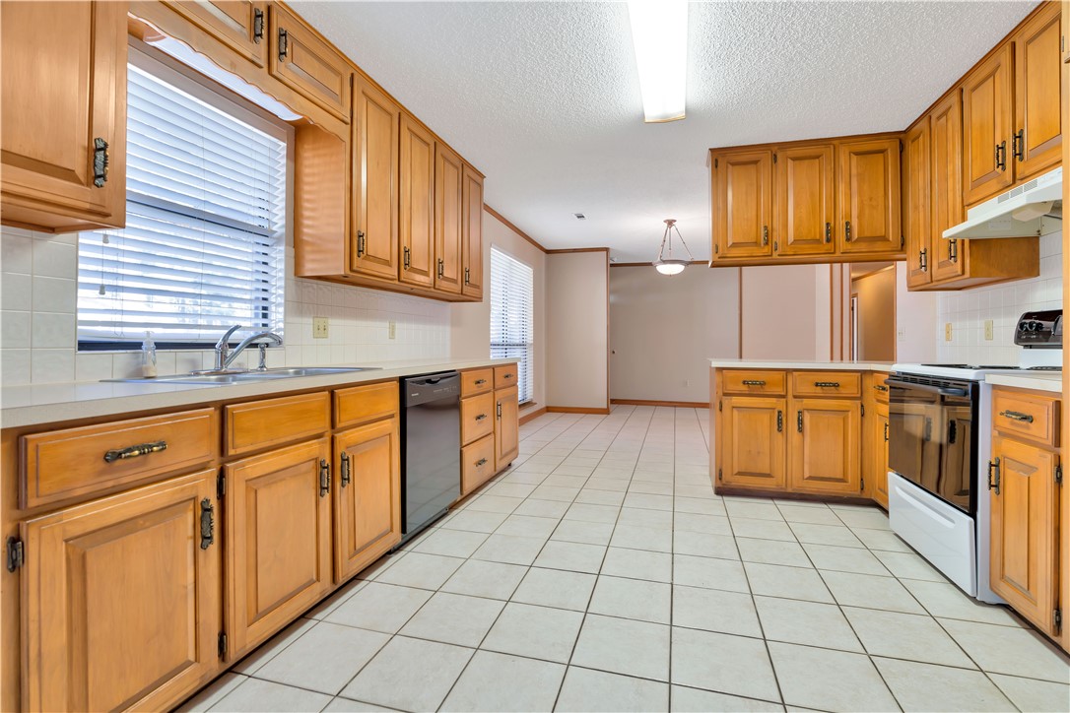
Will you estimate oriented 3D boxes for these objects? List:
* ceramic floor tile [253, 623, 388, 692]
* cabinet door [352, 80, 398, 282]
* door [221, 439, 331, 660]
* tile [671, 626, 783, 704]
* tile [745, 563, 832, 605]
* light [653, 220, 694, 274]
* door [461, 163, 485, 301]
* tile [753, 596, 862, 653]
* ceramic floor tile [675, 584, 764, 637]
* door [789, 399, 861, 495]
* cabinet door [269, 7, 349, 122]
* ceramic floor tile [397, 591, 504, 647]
[{"bbox_3d":[-0.690,0.997,1.582,0.306,0.010,0.306,0,1,16],"label":"ceramic floor tile"},{"bbox_3d":[-0.883,-0.950,2.632,0.022,1.002,0.396,0,1,16],"label":"cabinet door"},{"bbox_3d":[-0.854,0.603,1.610,0.022,0.580,0.449,0,1,16],"label":"door"},{"bbox_3d":[0.599,0.985,1.531,0.306,0.010,0.306,0,1,16],"label":"tile"},{"bbox_3d":[1.076,0.970,2.041,0.306,0.010,0.306,0,1,16],"label":"tile"},{"bbox_3d":[1.543,-1.222,5.350,0.450,0.625,0.450,0,1,16],"label":"light"},{"bbox_3d":[-0.519,-0.979,3.872,0.022,1.002,0.418,0,1,16],"label":"door"},{"bbox_3d":[0.984,0.979,1.740,0.305,0.010,0.305,0,1,16],"label":"tile"},{"bbox_3d":[0.685,0.977,1.826,0.305,0.010,0.305,0,1,16],"label":"ceramic floor tile"},{"bbox_3d":[1.821,0.557,2.976,0.380,0.574,0.022,0,1,16],"label":"door"},{"bbox_3d":[-1.018,-1.301,2.175,0.022,0.279,0.484,0,1,16],"label":"cabinet door"},{"bbox_3d":[-0.298,0.977,1.787,0.305,0.010,0.305,0,1,16],"label":"ceramic floor tile"}]

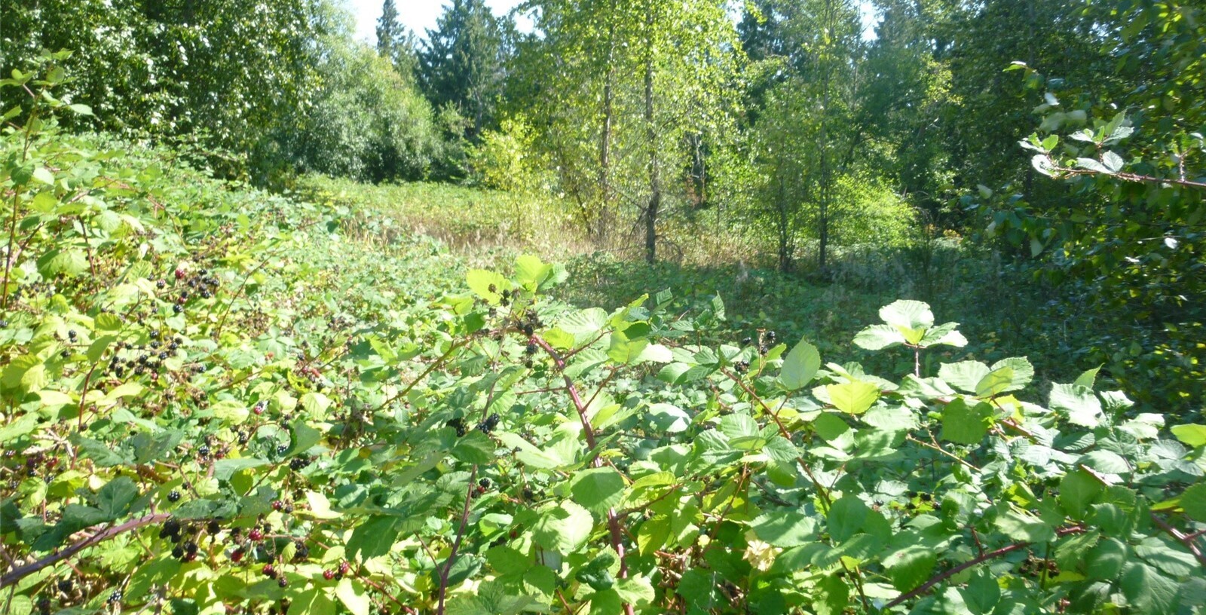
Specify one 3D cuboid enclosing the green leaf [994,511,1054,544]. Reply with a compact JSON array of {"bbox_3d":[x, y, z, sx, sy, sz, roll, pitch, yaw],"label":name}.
[{"bbox_3d":[0.581,0.302,1.200,0.075,0.018,0.070,15,39,20],"label":"green leaf"}]

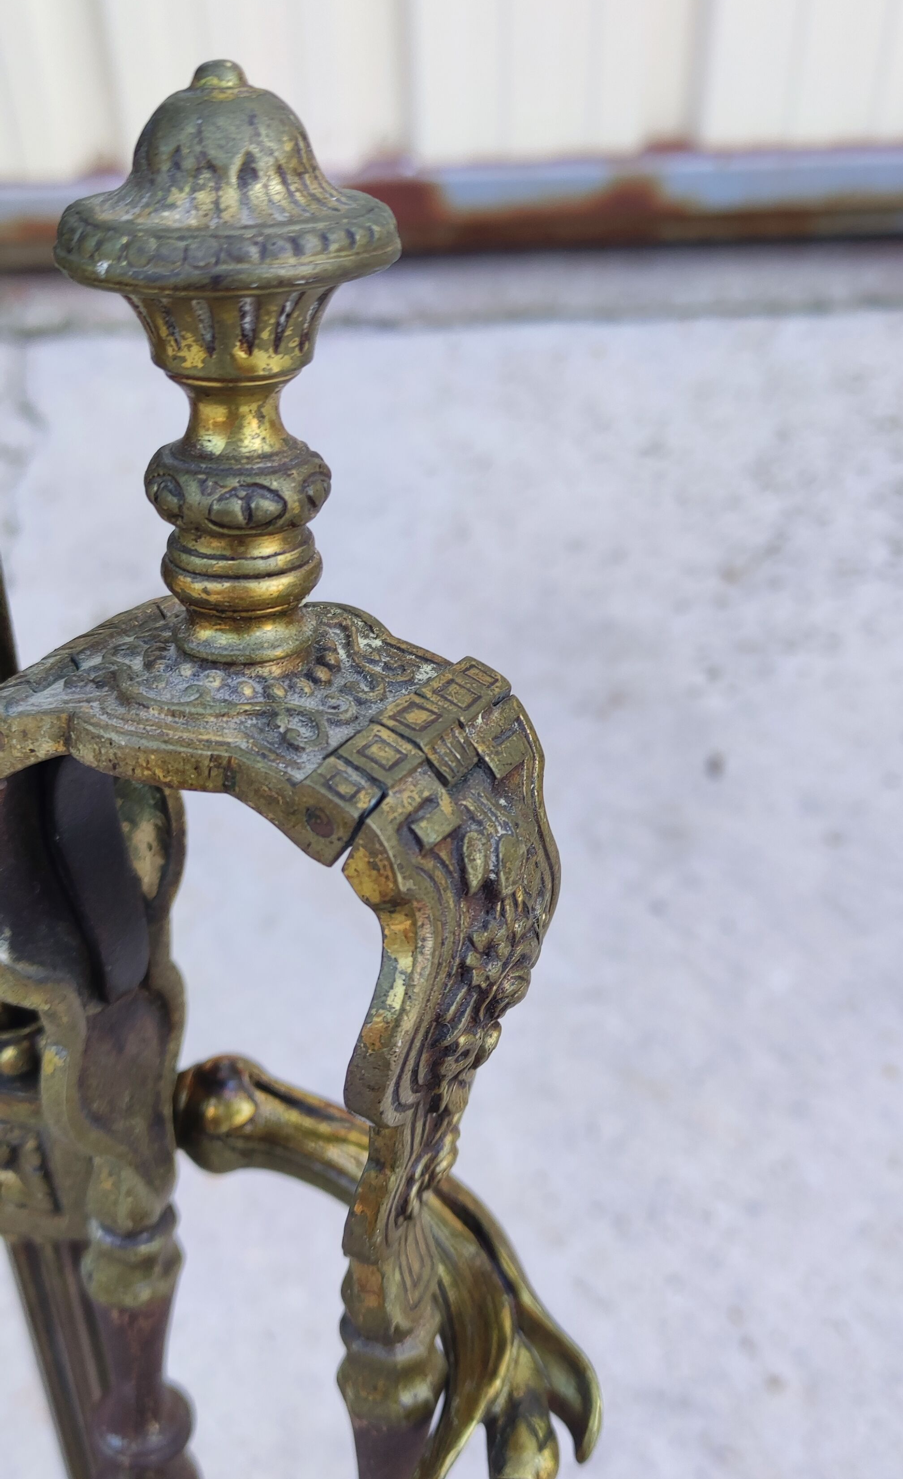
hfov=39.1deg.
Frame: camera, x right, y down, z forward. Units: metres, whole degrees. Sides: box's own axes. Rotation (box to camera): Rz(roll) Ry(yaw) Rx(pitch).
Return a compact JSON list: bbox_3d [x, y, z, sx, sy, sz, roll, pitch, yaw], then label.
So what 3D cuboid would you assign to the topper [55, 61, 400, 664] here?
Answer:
[{"bbox_3d":[-0.035,-0.057,0.203,0.051,0.090,0.051,4,34,0],"label":"topper"}]

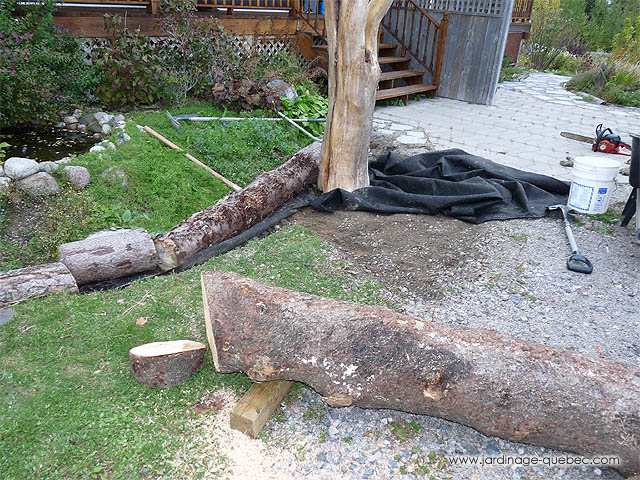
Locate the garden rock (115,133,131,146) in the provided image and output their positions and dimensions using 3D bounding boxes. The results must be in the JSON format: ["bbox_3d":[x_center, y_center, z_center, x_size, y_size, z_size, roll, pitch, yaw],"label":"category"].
[{"bbox_3d":[-1.834,-0.927,4.651,0.130,0.100,0.120,3,26,0],"label":"garden rock"}]

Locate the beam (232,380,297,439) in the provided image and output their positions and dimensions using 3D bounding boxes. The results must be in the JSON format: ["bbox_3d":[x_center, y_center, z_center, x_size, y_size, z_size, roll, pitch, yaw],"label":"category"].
[{"bbox_3d":[-0.171,0.523,1.813,0.089,0.089,0.420,13,28,21],"label":"beam"}]

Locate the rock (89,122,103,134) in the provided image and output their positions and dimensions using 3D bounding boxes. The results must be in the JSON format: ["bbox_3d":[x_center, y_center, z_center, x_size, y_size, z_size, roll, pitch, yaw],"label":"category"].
[{"bbox_3d":[-2.313,-1.146,5.168,0.130,0.110,0.120,3,26,0],"label":"rock"}]

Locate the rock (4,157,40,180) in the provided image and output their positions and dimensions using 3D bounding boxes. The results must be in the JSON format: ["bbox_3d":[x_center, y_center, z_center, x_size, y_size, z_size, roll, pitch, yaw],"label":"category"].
[{"bbox_3d":[-2.014,-0.484,3.380,0.215,0.120,0.150,-14,32,-29],"label":"rock"}]

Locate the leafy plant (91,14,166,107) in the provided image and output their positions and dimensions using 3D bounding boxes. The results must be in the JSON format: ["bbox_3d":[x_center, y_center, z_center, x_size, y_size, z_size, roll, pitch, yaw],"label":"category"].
[{"bbox_3d":[-2.307,-2.219,6.150,0.850,1.060,0.720,1,26,-5],"label":"leafy plant"}]

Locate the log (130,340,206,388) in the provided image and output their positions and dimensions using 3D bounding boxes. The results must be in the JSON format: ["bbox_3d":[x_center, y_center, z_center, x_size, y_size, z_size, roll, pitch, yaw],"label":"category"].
[{"bbox_3d":[-0.563,0.431,1.892,0.260,0.150,0.210,1,26,-5],"label":"log"}]

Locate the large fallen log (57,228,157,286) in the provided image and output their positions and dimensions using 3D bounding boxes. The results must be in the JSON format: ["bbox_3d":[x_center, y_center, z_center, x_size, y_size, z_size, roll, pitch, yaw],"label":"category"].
[{"bbox_3d":[-1.056,0.078,2.512,0.420,0.220,0.225,-8,28,-21],"label":"large fallen log"}]

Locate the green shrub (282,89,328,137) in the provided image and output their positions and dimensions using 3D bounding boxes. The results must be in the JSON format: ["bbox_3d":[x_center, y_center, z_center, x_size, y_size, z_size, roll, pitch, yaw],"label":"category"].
[{"bbox_3d":[-0.108,-1.315,5.150,0.540,0.360,0.500,2,28,-2],"label":"green shrub"}]

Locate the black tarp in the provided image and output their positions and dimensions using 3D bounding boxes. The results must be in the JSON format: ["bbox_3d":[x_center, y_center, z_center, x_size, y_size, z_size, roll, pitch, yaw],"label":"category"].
[{"bbox_3d":[0.961,-0.464,3.892,2.080,0.180,1.220,-3,26,-12],"label":"black tarp"}]

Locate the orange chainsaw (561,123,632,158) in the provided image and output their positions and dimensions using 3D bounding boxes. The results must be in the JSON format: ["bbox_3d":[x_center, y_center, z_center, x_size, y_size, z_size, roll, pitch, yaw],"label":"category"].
[{"bbox_3d":[2.900,-1.050,5.220,0.780,0.270,0.250,19,32,28],"label":"orange chainsaw"}]

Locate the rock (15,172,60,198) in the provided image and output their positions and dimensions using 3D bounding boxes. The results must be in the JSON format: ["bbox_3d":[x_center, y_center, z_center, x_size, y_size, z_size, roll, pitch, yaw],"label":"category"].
[{"bbox_3d":[-1.961,-0.405,3.495,0.270,0.160,0.210,1,26,-5],"label":"rock"}]

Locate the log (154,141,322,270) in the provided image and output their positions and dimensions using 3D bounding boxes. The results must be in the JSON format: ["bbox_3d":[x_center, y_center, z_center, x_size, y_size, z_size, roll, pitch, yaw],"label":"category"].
[{"bbox_3d":[-0.357,-0.324,3.366,0.230,0.240,1.900,15,28,23],"label":"log"}]

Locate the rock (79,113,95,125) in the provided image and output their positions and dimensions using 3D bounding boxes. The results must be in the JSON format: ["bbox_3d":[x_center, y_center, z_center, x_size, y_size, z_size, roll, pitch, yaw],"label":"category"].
[{"bbox_3d":[-2.222,-1.156,4.750,0.150,0.100,0.130,-10,30,-23],"label":"rock"}]

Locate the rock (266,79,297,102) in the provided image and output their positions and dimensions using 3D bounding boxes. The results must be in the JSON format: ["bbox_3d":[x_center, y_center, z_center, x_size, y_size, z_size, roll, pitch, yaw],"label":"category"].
[{"bbox_3d":[-0.449,-1.755,5.900,0.320,0.250,0.270,1,28,-5],"label":"rock"}]

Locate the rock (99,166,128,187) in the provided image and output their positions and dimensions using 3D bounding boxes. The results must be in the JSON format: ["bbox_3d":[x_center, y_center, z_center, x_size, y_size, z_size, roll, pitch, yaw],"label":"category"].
[{"bbox_3d":[-1.398,-0.430,3.380,0.180,0.090,0.140,-9,30,-21],"label":"rock"}]

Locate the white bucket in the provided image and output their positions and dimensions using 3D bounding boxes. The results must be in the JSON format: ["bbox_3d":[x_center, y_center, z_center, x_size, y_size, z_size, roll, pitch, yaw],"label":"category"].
[{"bbox_3d":[1.978,-0.389,3.640,0.300,0.350,0.300,3,26,0],"label":"white bucket"}]

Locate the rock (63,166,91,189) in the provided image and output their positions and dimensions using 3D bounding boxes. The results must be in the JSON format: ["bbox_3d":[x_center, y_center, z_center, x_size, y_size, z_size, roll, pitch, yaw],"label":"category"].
[{"bbox_3d":[-1.619,-0.416,3.320,0.165,0.110,0.140,-11,30,-25],"label":"rock"}]

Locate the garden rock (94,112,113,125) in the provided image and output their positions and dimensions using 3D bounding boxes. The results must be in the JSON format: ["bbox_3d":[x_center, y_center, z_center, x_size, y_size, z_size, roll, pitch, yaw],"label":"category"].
[{"bbox_3d":[-2.060,-1.156,4.750,0.160,0.100,0.130,-9,30,-21],"label":"garden rock"}]

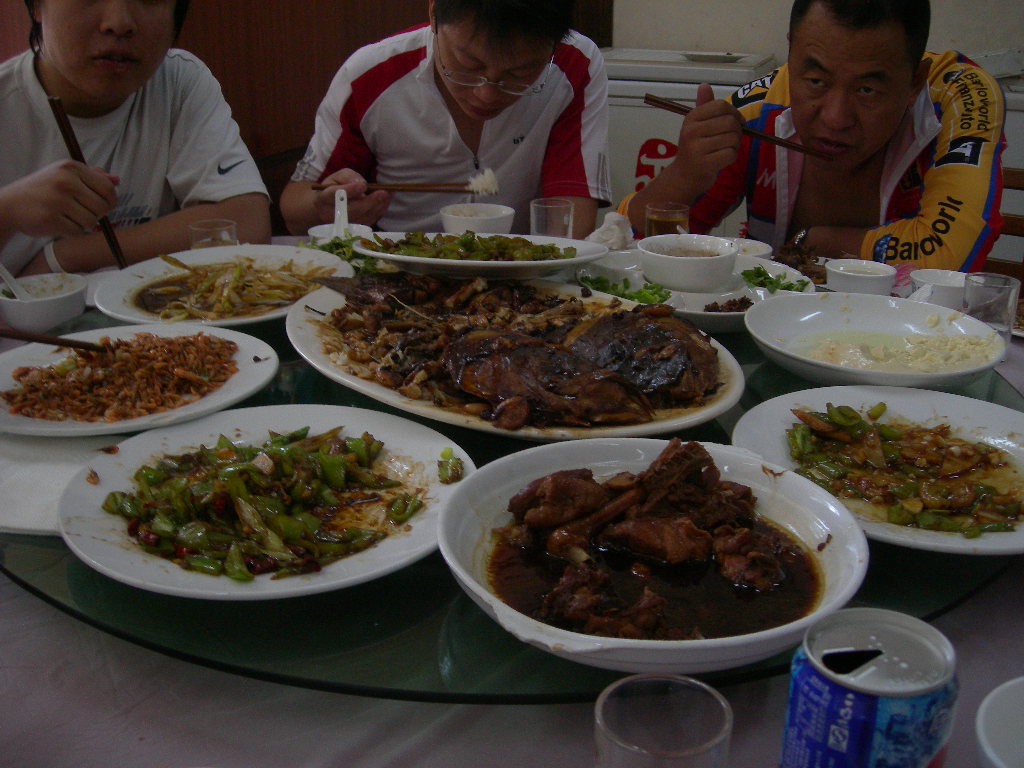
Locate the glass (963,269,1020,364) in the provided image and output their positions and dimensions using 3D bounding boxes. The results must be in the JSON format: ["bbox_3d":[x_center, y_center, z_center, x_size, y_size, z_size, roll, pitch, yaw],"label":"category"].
[{"bbox_3d":[0.494,-0.069,1.172,0.054,0.082,0.054,1,22,0],"label":"glass"}]

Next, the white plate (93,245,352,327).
[{"bbox_3d":[-0.288,-0.090,1.151,0.260,0.032,0.260,0,22,0],"label":"white plate"}]

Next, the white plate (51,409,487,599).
[{"bbox_3d":[-0.149,0.081,0.717,0.255,0.034,0.255,1,22,0],"label":"white plate"}]

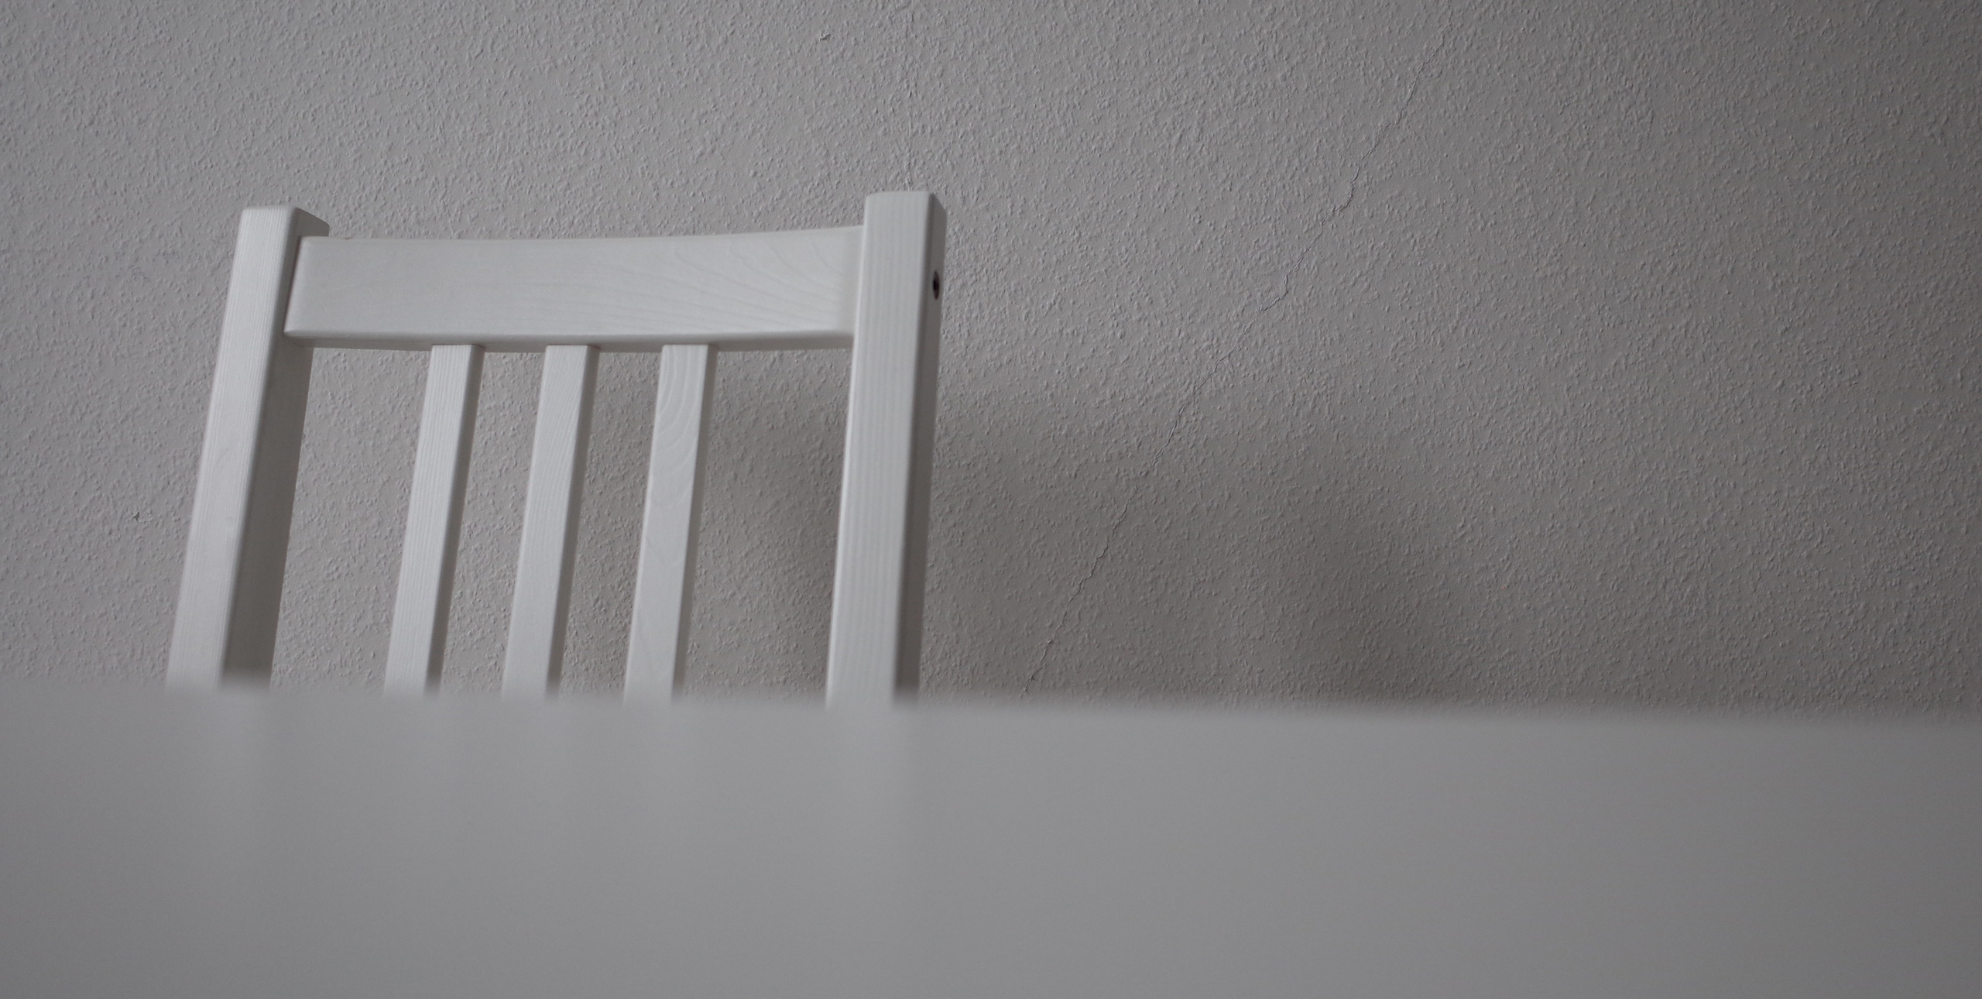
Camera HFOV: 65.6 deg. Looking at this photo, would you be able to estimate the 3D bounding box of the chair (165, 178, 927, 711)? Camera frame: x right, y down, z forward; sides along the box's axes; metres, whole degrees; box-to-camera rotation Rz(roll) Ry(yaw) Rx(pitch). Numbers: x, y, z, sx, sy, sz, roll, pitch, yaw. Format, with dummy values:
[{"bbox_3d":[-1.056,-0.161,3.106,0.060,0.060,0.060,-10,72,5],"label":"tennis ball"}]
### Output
[{"bbox_3d":[-0.288,0.293,0.652,0.420,0.900,0.490,1,2,14],"label":"chair"}]

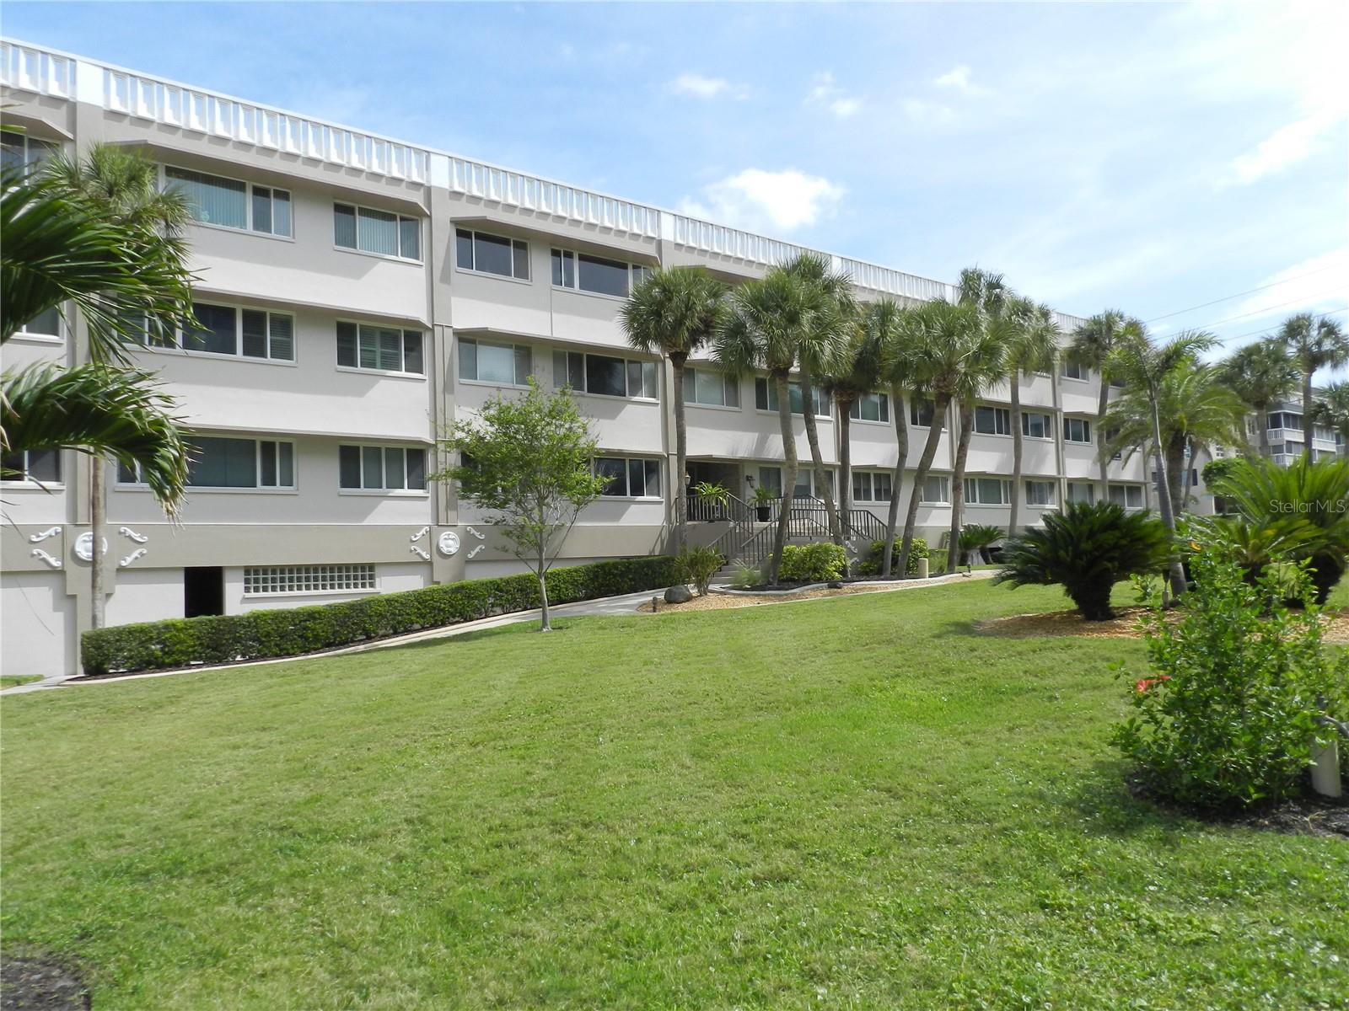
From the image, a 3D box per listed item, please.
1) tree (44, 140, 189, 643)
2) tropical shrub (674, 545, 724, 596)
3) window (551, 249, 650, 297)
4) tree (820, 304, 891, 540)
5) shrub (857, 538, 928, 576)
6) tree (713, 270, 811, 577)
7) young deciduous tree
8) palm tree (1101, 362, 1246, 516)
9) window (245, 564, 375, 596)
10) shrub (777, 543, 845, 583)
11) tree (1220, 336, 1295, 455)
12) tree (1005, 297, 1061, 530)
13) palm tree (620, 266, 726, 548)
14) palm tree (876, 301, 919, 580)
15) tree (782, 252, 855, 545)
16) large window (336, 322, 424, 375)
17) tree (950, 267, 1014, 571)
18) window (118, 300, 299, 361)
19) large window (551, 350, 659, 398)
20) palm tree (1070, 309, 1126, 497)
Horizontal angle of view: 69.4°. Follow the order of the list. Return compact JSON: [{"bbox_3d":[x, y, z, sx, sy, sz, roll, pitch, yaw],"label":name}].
[{"bbox_3d":[-11.309,-2.003,19.800,3.063,10.710,2.910,0,-4,-30],"label":"tree"},{"bbox_3d":[0.679,1.751,26.140,1.329,1.383,1.250,-2,-4,0],"label":"tropical shrub"},{"bbox_3d":[-2.050,-6.847,29.377,3.885,1.152,0.150,1,-5,-39],"label":"window"},{"bbox_3d":[6.084,-2.370,32.700,2.414,9.091,2.414,-2,-3,11],"label":"tree"},{"bbox_3d":[6.555,1.562,29.345,2.159,1.190,1.500,-2,-4,0],"label":"shrub"},{"bbox_3d":[2.345,-2.027,25.500,2.673,8.276,2.593,-2,-3,5],"label":"tree"},{"bbox_3d":[-3.040,-0.027,19.751,3.350,5.050,3.300,-2,-4,0],"label":"young deciduous tree"},{"bbox_3d":[16.171,-1.635,31.132,4.600,6.174,4.600,-2,-4,0],"label":"palm tree"},{"bbox_3d":[-8.802,1.807,23.713,3.158,0.660,0.130,1,-4,-39],"label":"window"},{"bbox_3d":[3.973,1.657,28.143,2.009,1.156,1.500,-2,-4,0],"label":"shrub"},{"bbox_3d":[24.863,-2.971,41.218,3.200,8.381,3.200,-2,-4,0],"label":"tree"},{"bbox_3d":[13.947,-3.227,38.255,2.786,10.043,2.750,-2,-4,0],"label":"tree"},{"bbox_3d":[0.086,-2.518,29.826,3.200,9.755,3.200,-2,-4,0],"label":"palm tree"},{"bbox_3d":[6.933,-2.049,30.300,2.000,8.400,2.100,-2,-3,0],"label":"palm tree"},{"bbox_3d":[4.010,-2.857,29.540,3.004,9.867,2.800,-2,-4,0],"label":"tree"},{"bbox_3d":[-7.423,-3.988,24.728,2.298,1.175,0.150,1,-5,-39],"label":"large window"},{"bbox_3d":[10.055,-2.884,31.729,2.849,9.951,2.600,-2,-4,0],"label":"tree"},{"bbox_3d":[-10.739,-4.106,22.562,3.882,1.284,0.150,1,-5,-39],"label":"window"},{"bbox_3d":[-2.015,-3.931,29.476,3.872,1.200,0.140,1,-4,-39],"label":"large window"},{"bbox_3d":[19.421,-3.713,43.785,2.900,10.294,2.900,-2,-4,0],"label":"palm tree"}]

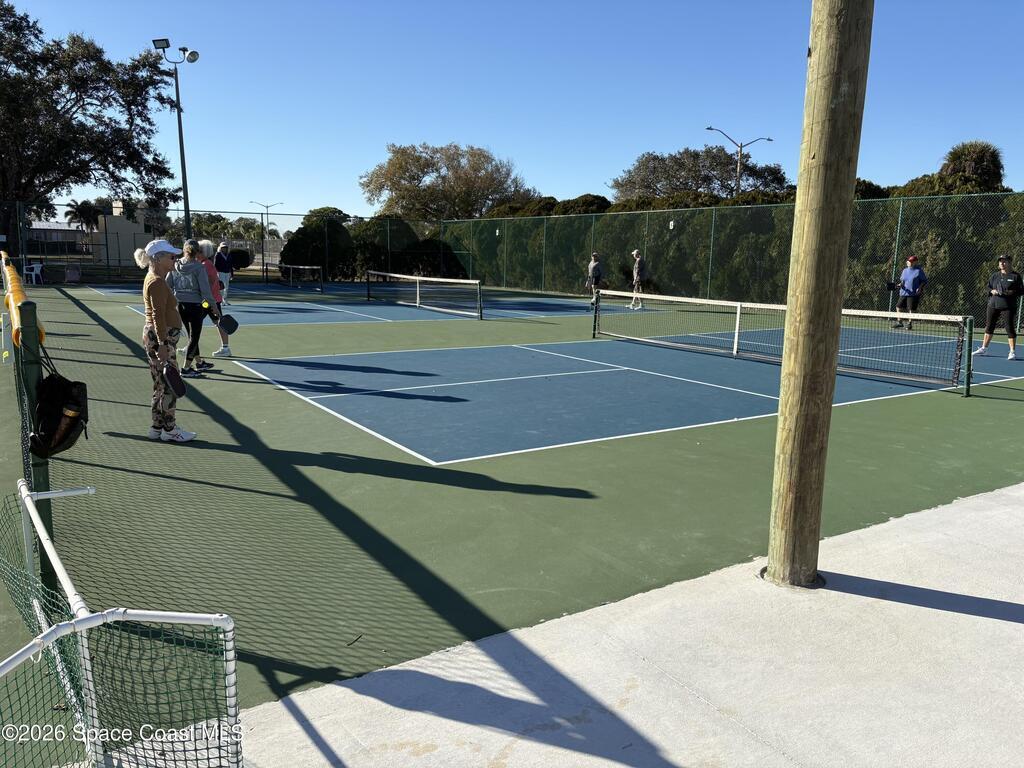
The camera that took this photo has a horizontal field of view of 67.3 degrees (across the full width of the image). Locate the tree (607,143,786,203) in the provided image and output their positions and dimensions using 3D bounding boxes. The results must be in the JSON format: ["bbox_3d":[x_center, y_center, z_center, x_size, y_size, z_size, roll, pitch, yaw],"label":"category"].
[{"bbox_3d":[14.169,-13.254,59.176,13.500,9.674,12.500,3,10,10],"label":"tree"}]

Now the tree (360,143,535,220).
[{"bbox_3d":[-4.946,-13.511,59.193,13.300,9.480,12.500,0,10,-5],"label":"tree"}]

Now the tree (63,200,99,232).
[{"bbox_3d":[-34.060,-11.991,60.578,2.900,4.953,2.700,-5,11,-29],"label":"tree"}]

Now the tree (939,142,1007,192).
[{"bbox_3d":[19.260,-6.894,32.453,2.800,6.427,2.800,7,11,29],"label":"tree"}]

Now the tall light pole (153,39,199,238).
[{"bbox_3d":[-13.831,-9.255,32.357,1.750,9.908,0.800,-5,12,-32],"label":"tall light pole"}]

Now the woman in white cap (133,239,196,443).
[{"bbox_3d":[-2.849,-0.352,6.311,0.550,1.632,0.480,-4,11,-29],"label":"woman in white cap"}]

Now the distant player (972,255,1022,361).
[{"bbox_3d":[8.154,-1.300,12.858,0.550,1.673,0.750,-6,12,-37],"label":"distant player"}]

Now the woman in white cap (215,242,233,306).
[{"bbox_3d":[-7.845,-3.007,20.956,0.400,1.696,0.500,10,13,42],"label":"woman in white cap"}]

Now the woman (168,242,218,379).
[{"bbox_3d":[-4.026,-0.977,9.708,0.550,1.665,0.500,7,11,31],"label":"woman"}]

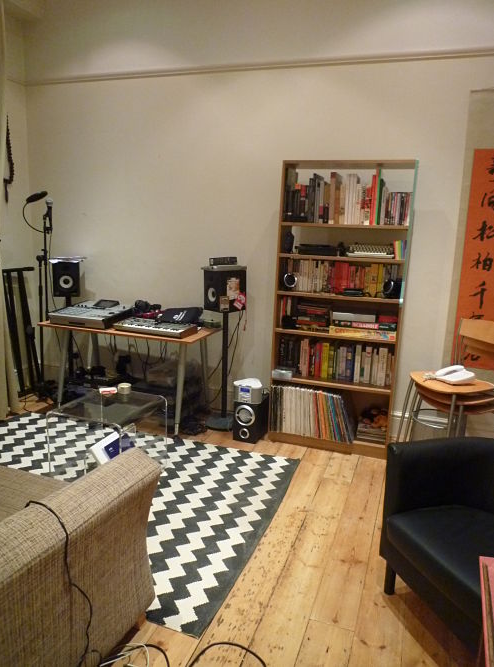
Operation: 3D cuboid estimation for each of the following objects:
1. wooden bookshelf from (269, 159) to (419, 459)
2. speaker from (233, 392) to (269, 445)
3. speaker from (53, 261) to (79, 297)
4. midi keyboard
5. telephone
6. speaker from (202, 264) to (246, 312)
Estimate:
[{"bbox_3d":[0.592,-0.145,3.097,0.775,1.800,0.285,6,12,16],"label":"wooden bookshelf"},{"bbox_3d":[0.033,0.571,3.285,0.164,0.281,0.237,7,13,20],"label":"speaker"},{"bbox_3d":[-1.378,-0.429,3.698,0.185,0.277,0.225,-1,12,-16],"label":"speaker"},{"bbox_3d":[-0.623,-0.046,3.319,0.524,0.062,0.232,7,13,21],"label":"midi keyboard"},{"bbox_3d":[1.209,0.229,2.800,0.205,0.075,0.160,-4,13,-29],"label":"telephone"},{"bbox_3d":[-0.146,-0.300,3.302,0.185,0.277,0.225,13,16,43],"label":"speaker"}]

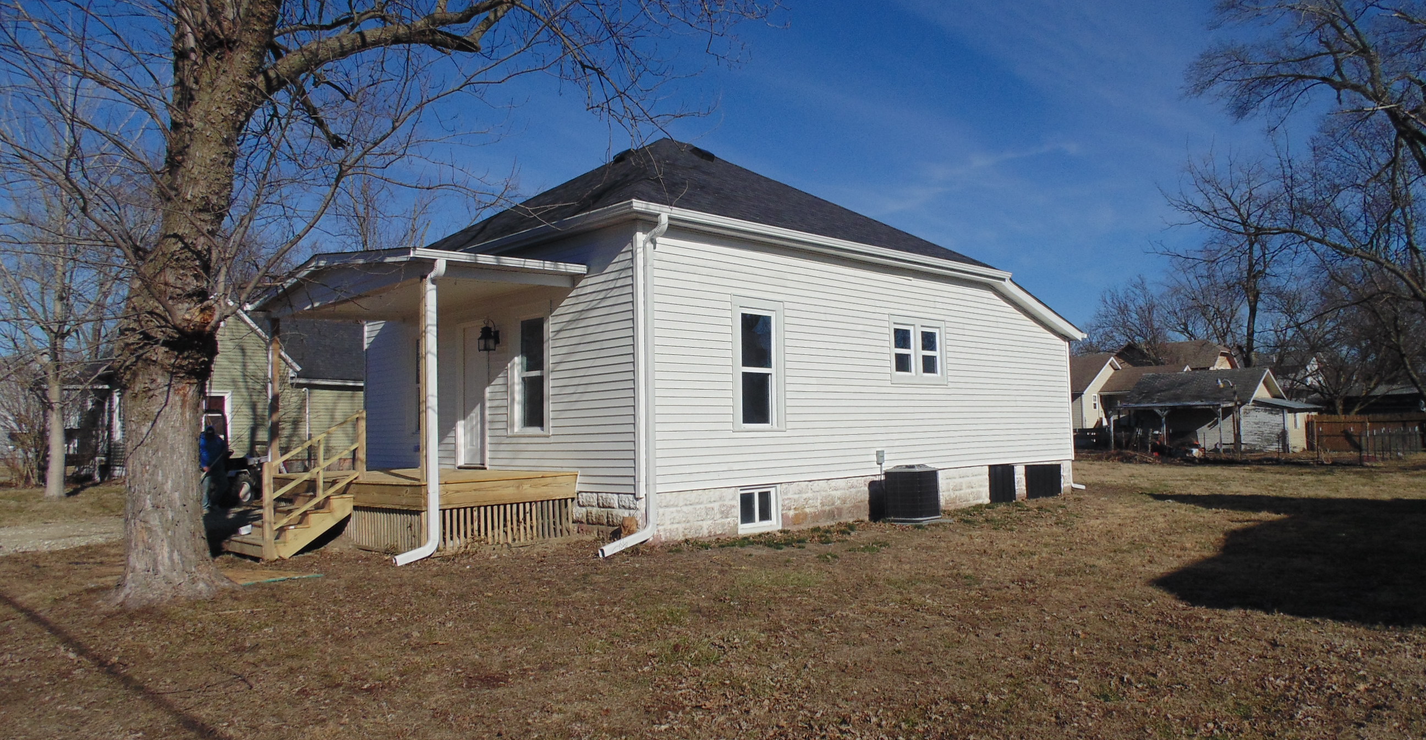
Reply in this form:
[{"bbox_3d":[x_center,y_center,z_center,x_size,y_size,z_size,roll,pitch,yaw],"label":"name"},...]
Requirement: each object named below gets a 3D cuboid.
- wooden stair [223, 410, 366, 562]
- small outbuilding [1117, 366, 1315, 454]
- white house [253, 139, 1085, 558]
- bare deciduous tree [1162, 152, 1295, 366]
[{"bbox_3d":[-5.420,1.439,11.680,1.270,1.740,1.790,2,-5,-43],"label":"wooden stair"},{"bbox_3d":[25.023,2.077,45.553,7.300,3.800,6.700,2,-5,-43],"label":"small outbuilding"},{"bbox_3d":[-0.396,-0.843,16.559,13.490,6.670,8.600,2,-5,-43],"label":"white house"},{"bbox_3d":[31.131,-4.204,55.609,8.000,17.760,8.000,2,-5,-43],"label":"bare deciduous tree"}]

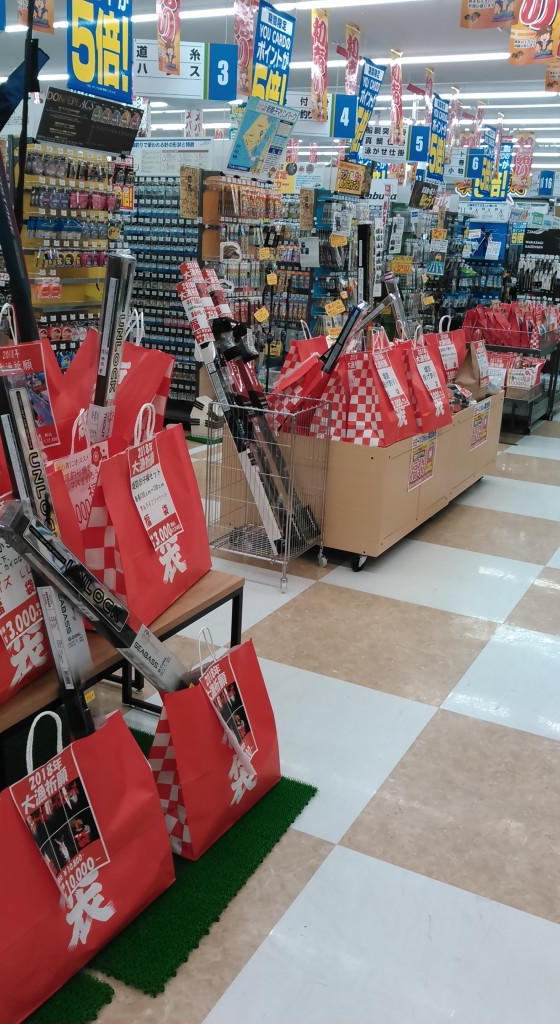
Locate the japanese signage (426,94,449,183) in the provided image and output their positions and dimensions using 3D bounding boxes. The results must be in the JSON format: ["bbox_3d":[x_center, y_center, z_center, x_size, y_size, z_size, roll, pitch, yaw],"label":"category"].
[{"bbox_3d":[2.176,-5.099,12.160,0.020,1.050,0.690,11,18,26],"label":"japanese signage"}]

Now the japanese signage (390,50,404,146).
[{"bbox_3d":[1.465,-5.137,11.085,0.040,1.030,0.400,11,18,26],"label":"japanese signage"}]

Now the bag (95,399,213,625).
[{"bbox_3d":[-0.384,-0.021,2.579,0.210,0.550,0.540,7,17,16],"label":"bag"}]

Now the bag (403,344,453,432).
[{"bbox_3d":[0.773,-0.712,4.790,0.200,0.500,0.430,12,19,30],"label":"bag"}]

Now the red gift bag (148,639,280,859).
[{"bbox_3d":[-0.188,0.596,2.466,0.210,0.510,0.440,12,19,28],"label":"red gift bag"}]

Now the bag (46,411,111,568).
[{"bbox_3d":[-0.581,-0.015,2.544,0.190,0.540,0.530,5,17,9],"label":"bag"}]

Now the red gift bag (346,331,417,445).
[{"bbox_3d":[0.539,-0.632,4.430,0.200,0.530,0.460,12,19,28],"label":"red gift bag"}]

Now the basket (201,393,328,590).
[{"bbox_3d":[-0.054,-0.118,4.355,0.450,0.856,0.430,11,18,26],"label":"basket"}]

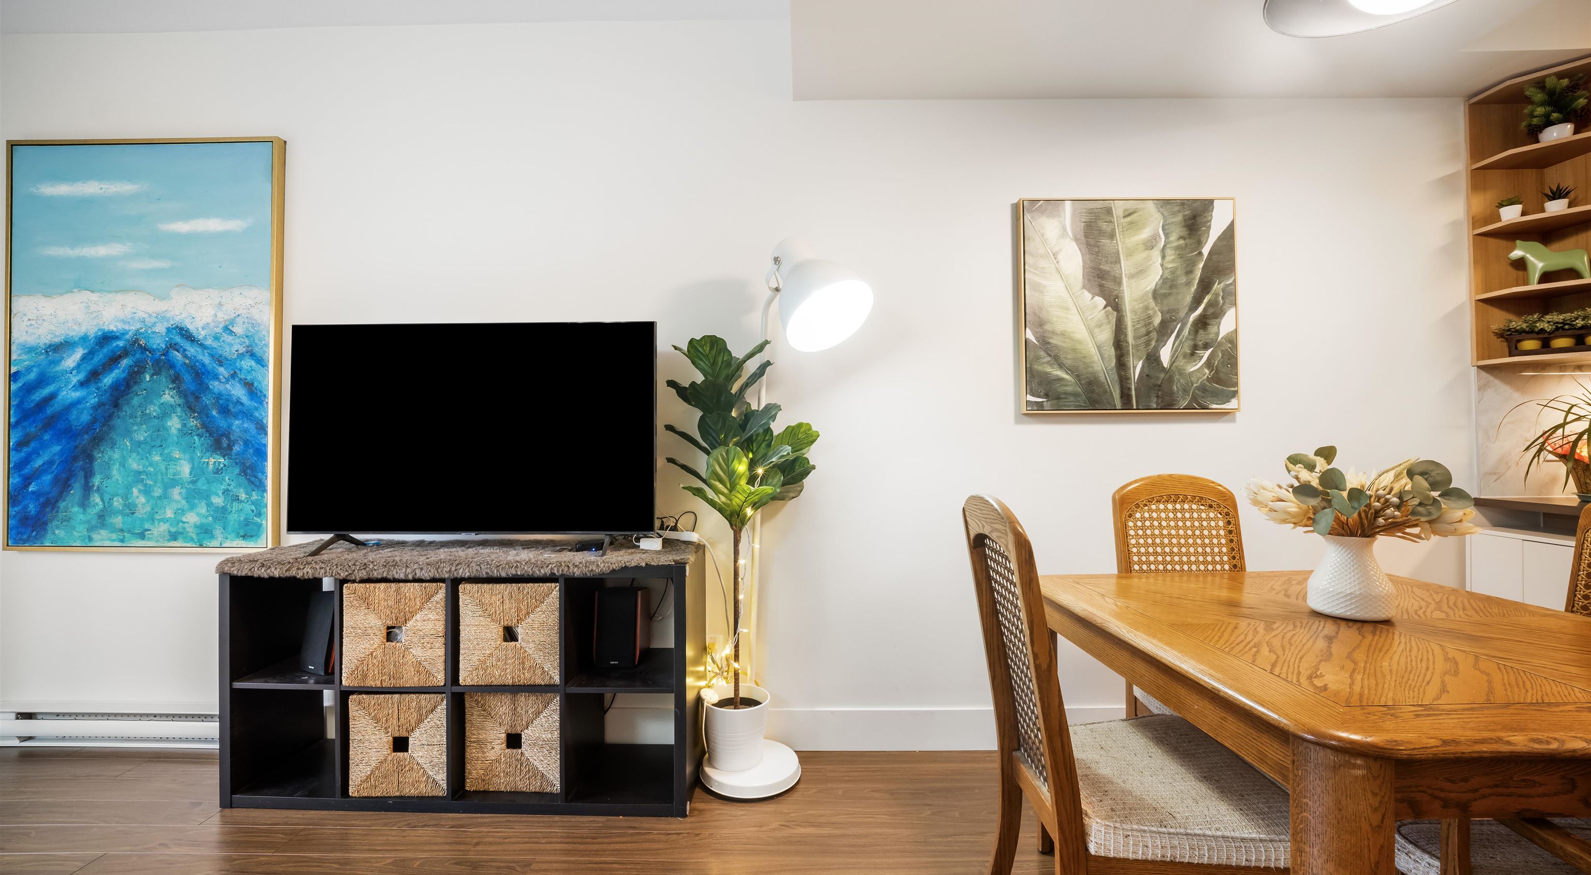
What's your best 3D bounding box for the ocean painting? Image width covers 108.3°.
[{"bbox_3d":[-2.445,-0.343,2.165,1.010,1.530,0.040,0,0,1],"label":"ocean painting"}]

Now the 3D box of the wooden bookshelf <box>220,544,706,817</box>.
[{"bbox_3d":[-1.062,0.775,1.973,1.470,0.780,0.390,0,0,2],"label":"wooden bookshelf"}]

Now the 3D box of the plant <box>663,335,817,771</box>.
[{"bbox_3d":[-0.186,0.390,1.950,0.510,1.470,0.430,0,0,0],"label":"plant"}]

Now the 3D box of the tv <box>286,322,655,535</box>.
[{"bbox_3d":[-1.088,-0.035,1.935,1.235,0.710,0.065,0,0,1],"label":"tv"}]

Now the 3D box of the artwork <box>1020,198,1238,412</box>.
[{"bbox_3d":[1.240,-0.486,2.125,0.790,0.790,0.035,0,0,0],"label":"artwork"}]

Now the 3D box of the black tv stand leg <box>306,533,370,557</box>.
[{"bbox_3d":[-1.535,0.353,1.935,0.040,0.057,0.215,0,0,1],"label":"black tv stand leg"}]

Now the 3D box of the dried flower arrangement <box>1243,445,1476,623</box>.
[{"bbox_3d":[1.310,0.215,1.350,0.430,0.390,0.370,0,0,0],"label":"dried flower arrangement"}]

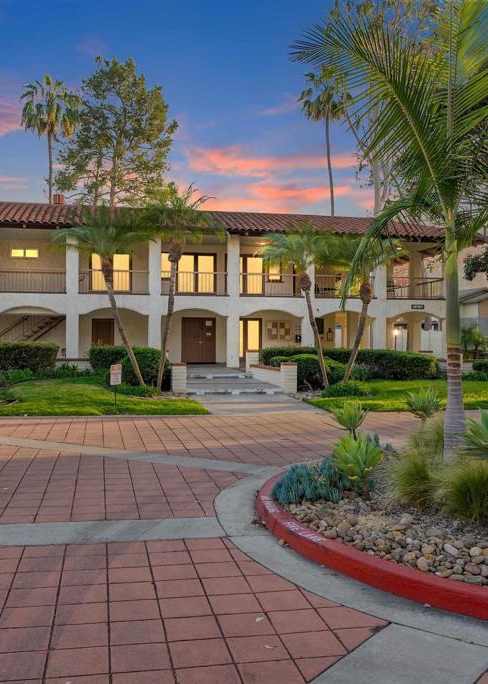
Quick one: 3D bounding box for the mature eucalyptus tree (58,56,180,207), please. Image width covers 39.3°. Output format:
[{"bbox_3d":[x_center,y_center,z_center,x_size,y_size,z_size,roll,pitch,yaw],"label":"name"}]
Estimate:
[{"bbox_3d":[-8.907,-9.266,47.552,8.000,21.000,7.500,0,0,-11],"label":"mature eucalyptus tree"}]

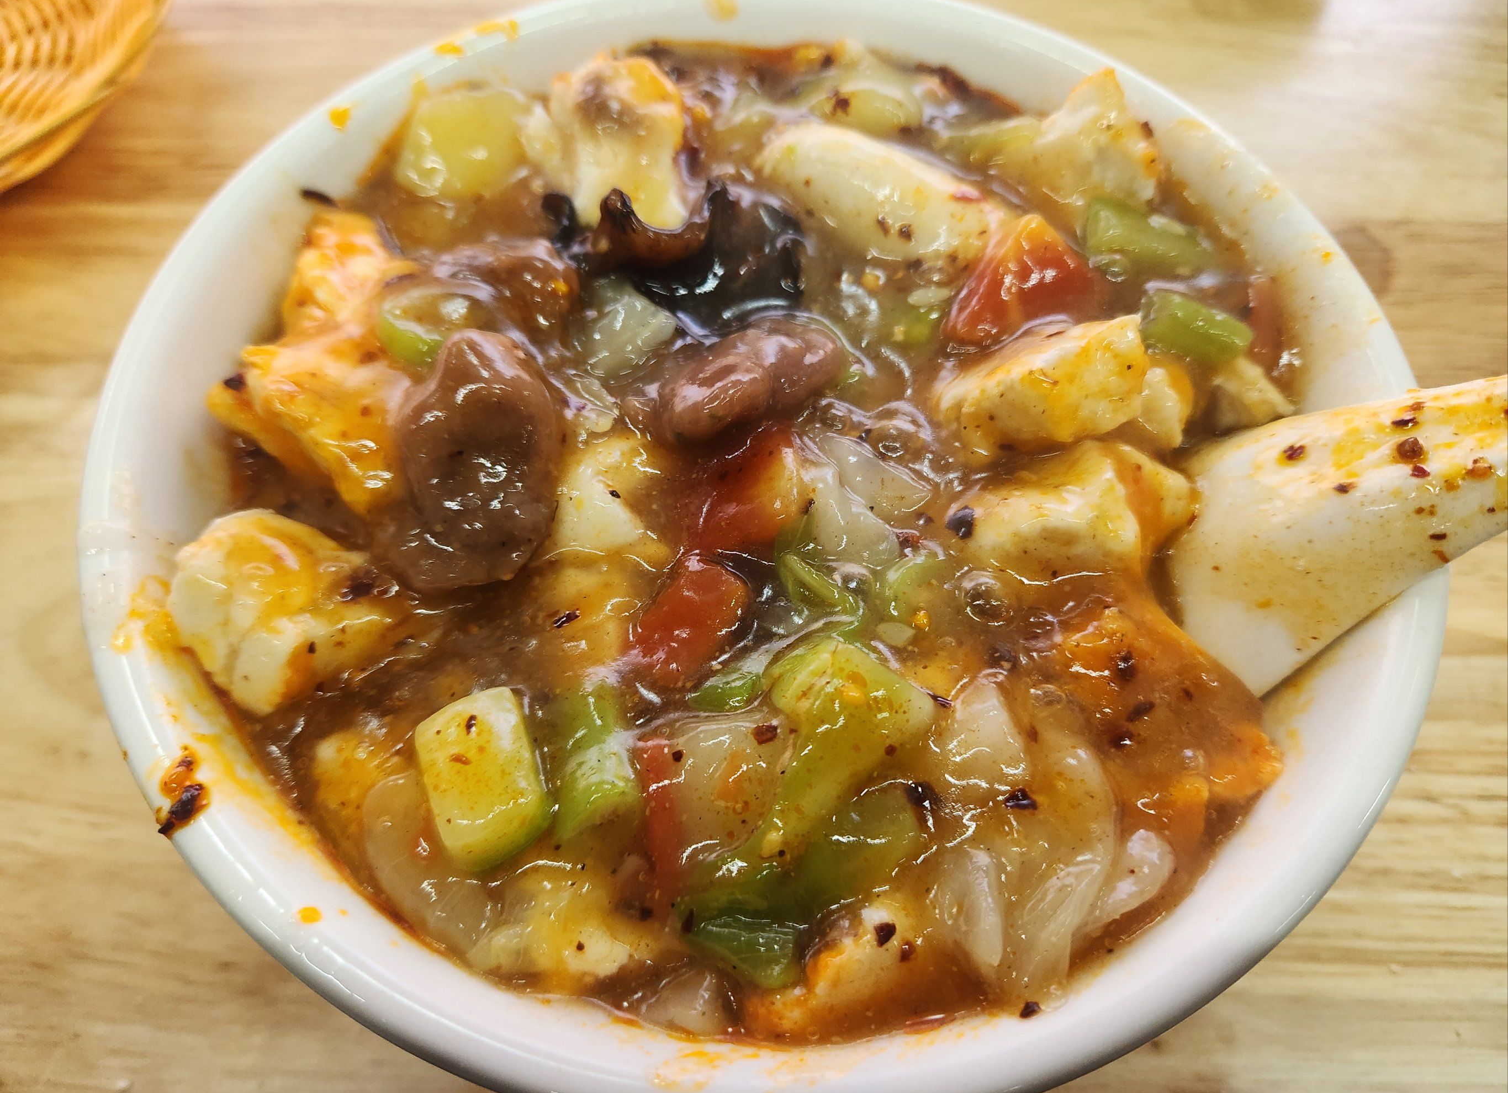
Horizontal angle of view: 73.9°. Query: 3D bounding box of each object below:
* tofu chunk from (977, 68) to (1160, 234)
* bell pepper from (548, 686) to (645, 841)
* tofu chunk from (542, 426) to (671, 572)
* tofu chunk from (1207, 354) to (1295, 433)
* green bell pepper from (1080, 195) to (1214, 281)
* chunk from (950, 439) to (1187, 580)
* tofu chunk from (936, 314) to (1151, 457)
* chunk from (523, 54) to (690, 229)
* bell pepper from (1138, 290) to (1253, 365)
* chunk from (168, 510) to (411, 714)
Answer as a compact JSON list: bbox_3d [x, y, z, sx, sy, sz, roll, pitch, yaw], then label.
[{"bbox_3d":[0.057,-0.071,0.182,0.028,0.020,0.017,11,63,6],"label":"tofu chunk"},{"bbox_3d":[-0.021,0.029,0.134,0.010,0.007,0.018,5,62,3],"label":"bell pepper"},{"bbox_3d":[-0.023,-0.007,0.157,0.020,0.017,0.018,0,62,0],"label":"tofu chunk"},{"bbox_3d":[0.081,-0.024,0.165,0.014,0.011,0.011,22,65,11],"label":"tofu chunk"},{"bbox_3d":[0.070,-0.054,0.177,0.021,0.009,0.011,18,64,9],"label":"green bell pepper"},{"bbox_3d":[0.049,-0.005,0.153,0.032,0.017,0.016,-5,62,-3],"label":"chunk"},{"bbox_3d":[0.047,-0.025,0.161,0.031,0.017,0.014,-13,63,-7],"label":"tofu chunk"},{"bbox_3d":[-0.027,-0.074,0.183,0.025,0.023,0.019,0,62,0],"label":"chunk"},{"bbox_3d":[0.074,-0.036,0.167,0.017,0.008,0.009,20,64,10],"label":"bell pepper"},{"bbox_3d":[-0.066,0.009,0.142,0.026,0.017,0.019,-22,64,-11],"label":"chunk"}]

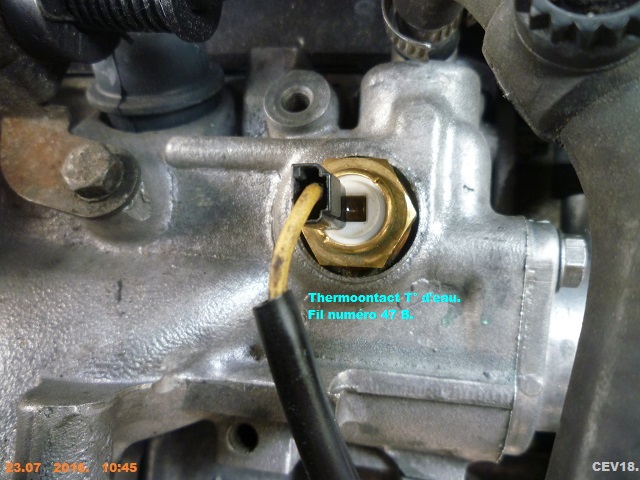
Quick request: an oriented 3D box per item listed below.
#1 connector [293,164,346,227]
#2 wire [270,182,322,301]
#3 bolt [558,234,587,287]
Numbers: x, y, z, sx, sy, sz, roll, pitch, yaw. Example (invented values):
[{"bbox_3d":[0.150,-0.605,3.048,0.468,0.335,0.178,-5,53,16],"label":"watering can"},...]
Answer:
[{"bbox_3d":[0.000,-0.010,0.127,0.009,0.013,0.019,0,-2,11],"label":"connector"},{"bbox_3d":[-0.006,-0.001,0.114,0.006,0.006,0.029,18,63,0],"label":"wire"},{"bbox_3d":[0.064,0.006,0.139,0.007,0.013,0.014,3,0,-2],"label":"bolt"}]

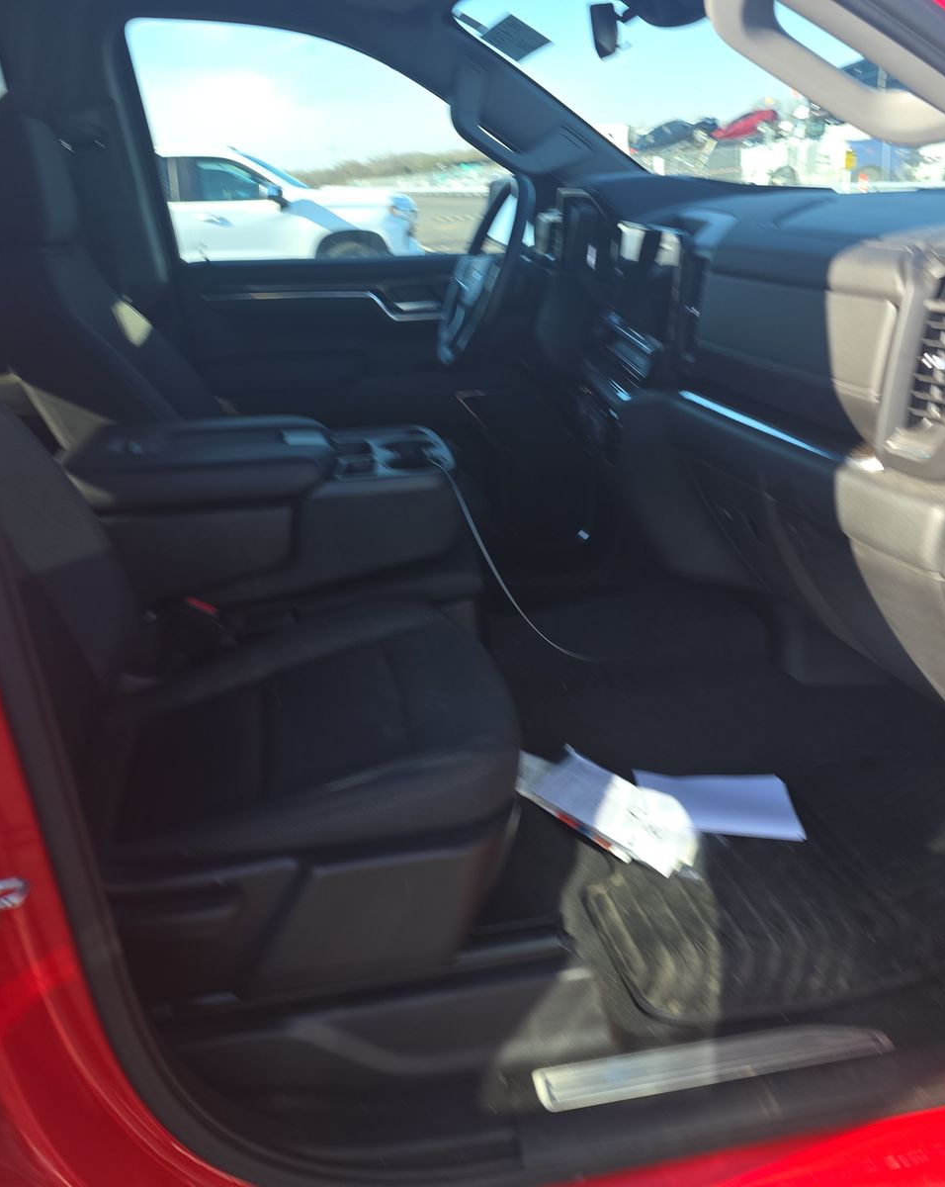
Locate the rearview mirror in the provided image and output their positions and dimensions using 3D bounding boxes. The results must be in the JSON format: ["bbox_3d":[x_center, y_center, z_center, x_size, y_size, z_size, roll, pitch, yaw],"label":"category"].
[{"bbox_3d":[0.207,-0.862,1.614,0.045,0.068,0.250,4,21,5],"label":"rearview mirror"}]

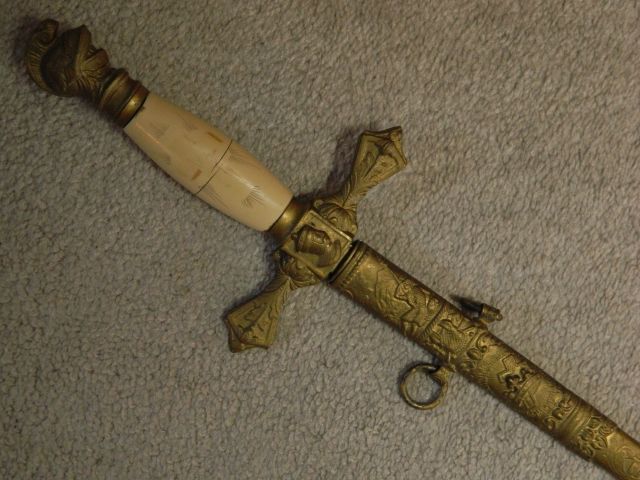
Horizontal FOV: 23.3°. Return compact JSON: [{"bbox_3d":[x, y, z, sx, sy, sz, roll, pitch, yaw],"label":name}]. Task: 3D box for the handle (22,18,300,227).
[{"bbox_3d":[-0.076,-0.053,0.715,0.141,0.028,0.035,38,79,5],"label":"handle"}]

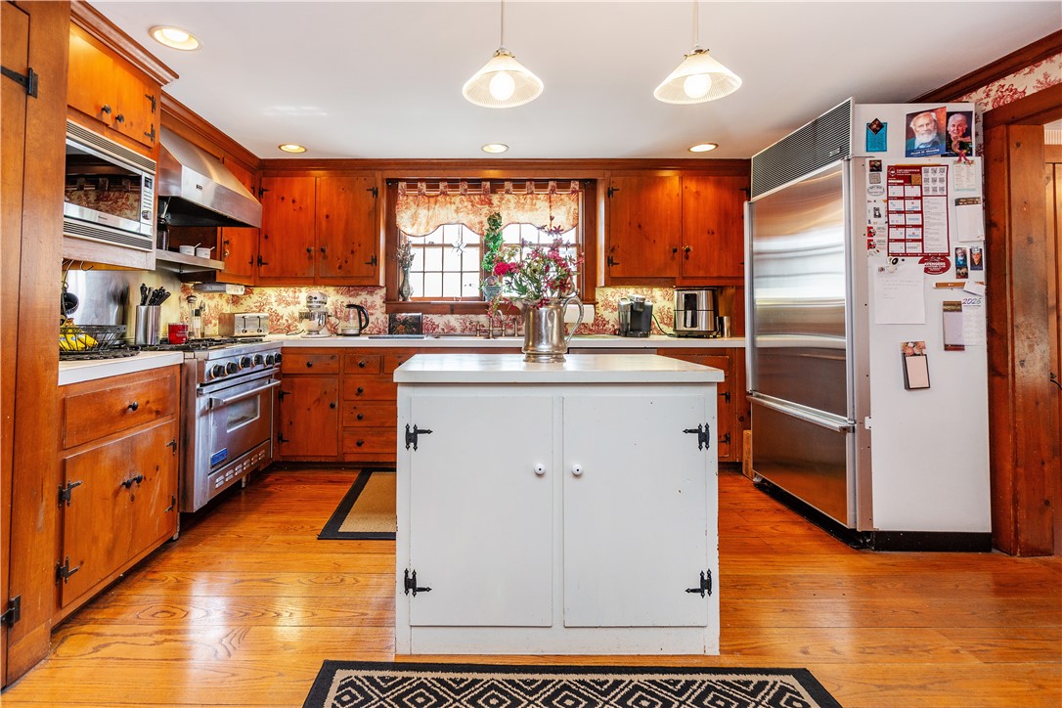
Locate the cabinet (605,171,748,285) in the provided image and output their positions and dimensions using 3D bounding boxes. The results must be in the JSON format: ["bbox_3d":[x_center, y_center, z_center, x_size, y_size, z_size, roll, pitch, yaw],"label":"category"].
[{"bbox_3d":[1.115,-0.965,3.730,1.100,0.870,0.310,0,3,-2],"label":"cabinet"}]

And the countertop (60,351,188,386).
[{"bbox_3d":[-2.000,0.047,1.950,0.630,0.050,0.760,0,3,-6],"label":"countertop"}]

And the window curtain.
[{"bbox_3d":[-0.350,-1.170,3.820,1.490,0.440,0.070,0,3,-2],"label":"window curtain"}]

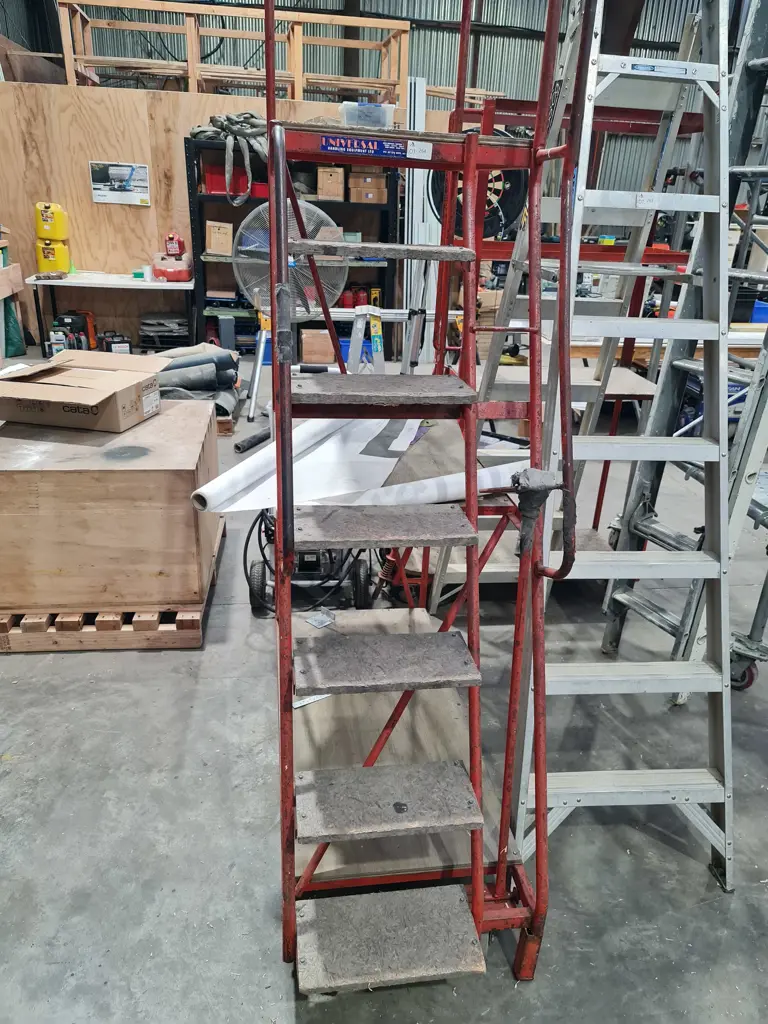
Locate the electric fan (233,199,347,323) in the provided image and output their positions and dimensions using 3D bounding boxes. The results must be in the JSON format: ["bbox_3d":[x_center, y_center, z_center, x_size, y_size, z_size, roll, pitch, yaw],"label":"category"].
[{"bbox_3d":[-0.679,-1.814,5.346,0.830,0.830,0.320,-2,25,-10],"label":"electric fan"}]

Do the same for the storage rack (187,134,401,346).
[{"bbox_3d":[-0.875,-2.551,7.359,1.950,1.980,0.600,-2,25,-10],"label":"storage rack"}]

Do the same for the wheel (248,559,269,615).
[{"bbox_3d":[-0.532,0.320,3.138,0.070,0.240,0.240,-2,25,-10],"label":"wheel"}]

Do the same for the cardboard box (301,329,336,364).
[{"bbox_3d":[-0.682,-1.690,7.533,0.305,0.284,0.280,-2,25,-10],"label":"cardboard box"}]

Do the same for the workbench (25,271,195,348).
[{"bbox_3d":[-2.590,-1.911,7.276,1.500,0.750,0.750,0,24,-6],"label":"workbench"}]

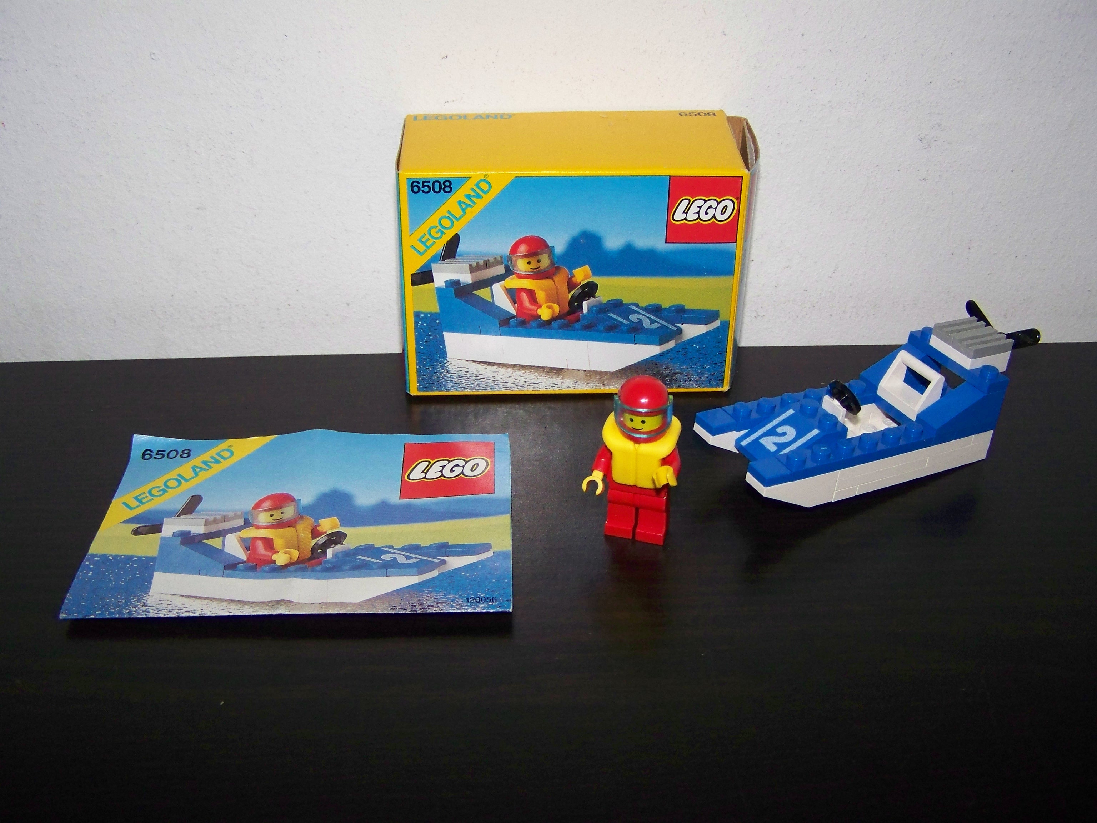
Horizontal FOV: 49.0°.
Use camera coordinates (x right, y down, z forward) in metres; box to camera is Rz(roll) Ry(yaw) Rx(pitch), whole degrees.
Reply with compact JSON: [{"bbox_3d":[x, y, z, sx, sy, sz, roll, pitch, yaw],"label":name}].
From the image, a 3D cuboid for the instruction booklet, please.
[{"bbox_3d":[-0.062,0.027,0.308,0.105,0.006,0.074,-1,34,-2],"label":"instruction booklet"}]

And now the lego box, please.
[{"bbox_3d":[0.008,-0.047,0.362,0.099,0.071,0.044,-1,34,-2],"label":"lego box"}]

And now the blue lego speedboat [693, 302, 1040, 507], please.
[{"bbox_3d":[0.088,-0.004,0.326,0.095,0.037,0.034,-11,35,-25],"label":"blue lego speedboat"}]

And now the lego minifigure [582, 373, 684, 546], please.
[{"bbox_3d":[0.022,0.013,0.300,0.024,0.044,0.017,9,35,13],"label":"lego minifigure"}]

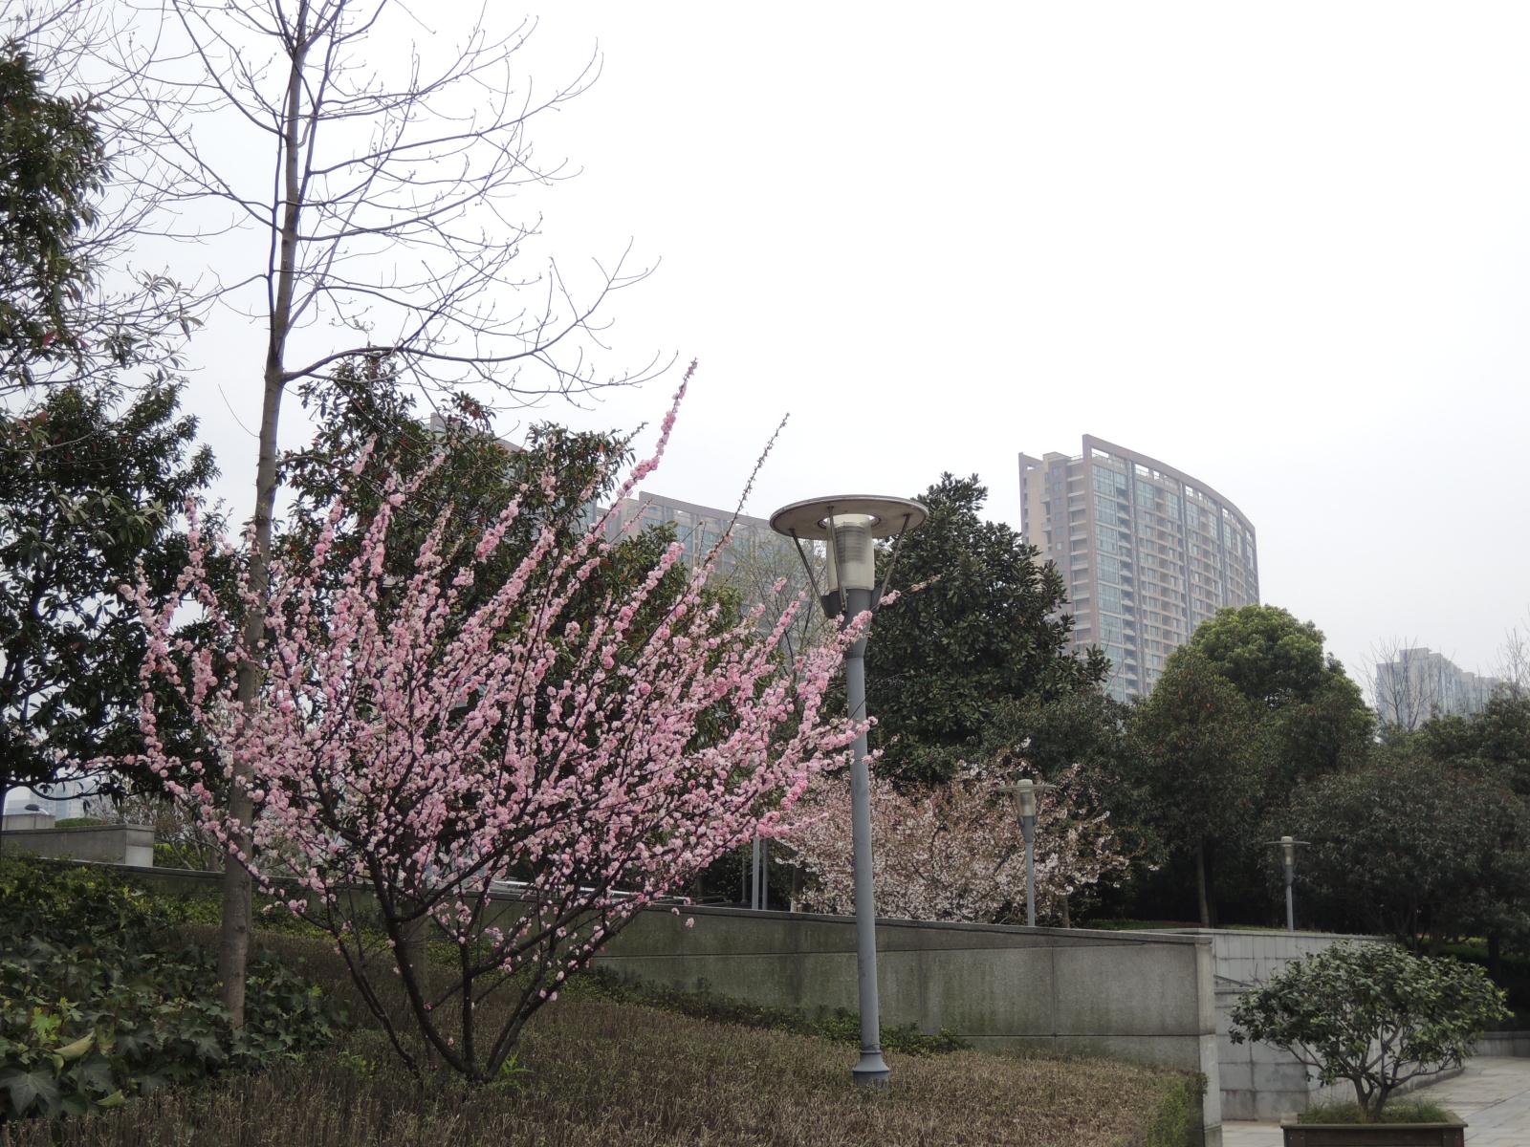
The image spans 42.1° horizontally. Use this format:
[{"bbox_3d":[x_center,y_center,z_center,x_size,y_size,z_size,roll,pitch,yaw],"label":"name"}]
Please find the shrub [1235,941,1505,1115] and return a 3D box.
[{"bbox_3d":[3.956,3.006,13.100,1.757,1.152,1.669,-2,-11,0],"label":"shrub"}]

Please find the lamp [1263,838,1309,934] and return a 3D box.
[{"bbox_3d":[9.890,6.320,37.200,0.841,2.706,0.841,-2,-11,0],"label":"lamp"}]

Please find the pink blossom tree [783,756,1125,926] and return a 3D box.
[{"bbox_3d":[2.960,4.647,31.000,5.398,3.505,4.858,-2,-11,0],"label":"pink blossom tree"}]

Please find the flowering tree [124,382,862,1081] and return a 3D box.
[{"bbox_3d":[-1.174,0.649,8.800,3.201,3.098,2.721,-2,-11,0],"label":"flowering tree"}]

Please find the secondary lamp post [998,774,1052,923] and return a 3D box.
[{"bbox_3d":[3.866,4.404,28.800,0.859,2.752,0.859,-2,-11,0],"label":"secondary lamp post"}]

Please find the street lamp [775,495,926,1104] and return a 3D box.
[{"bbox_3d":[0.514,1.189,10.800,0.889,3.103,0.889,-2,-11,0],"label":"street lamp"}]

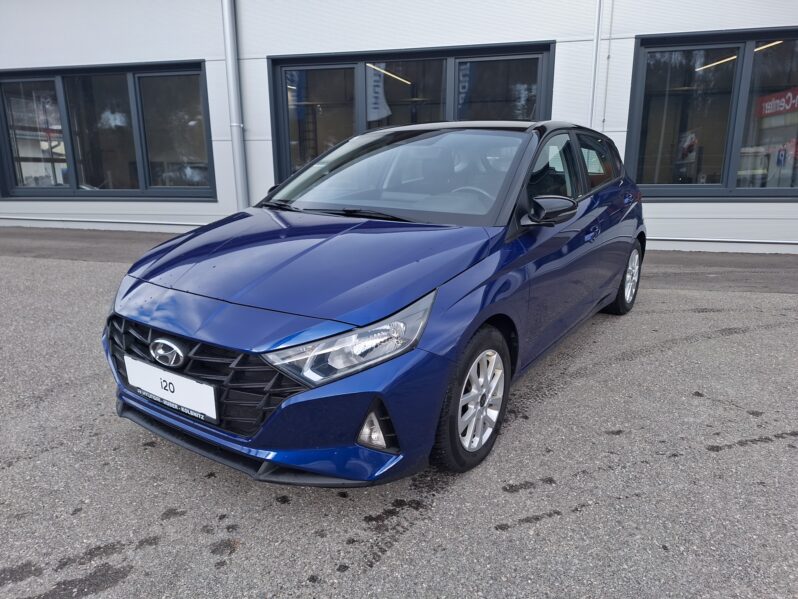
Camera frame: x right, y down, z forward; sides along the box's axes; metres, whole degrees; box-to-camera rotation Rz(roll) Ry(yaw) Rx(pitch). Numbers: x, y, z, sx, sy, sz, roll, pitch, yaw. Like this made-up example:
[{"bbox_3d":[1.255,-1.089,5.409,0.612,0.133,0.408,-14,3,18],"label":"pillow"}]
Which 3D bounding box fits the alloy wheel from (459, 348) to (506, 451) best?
[{"bbox_3d":[0.278,0.390,2.115,0.140,0.410,0.410,10,18,34],"label":"alloy wheel"}]

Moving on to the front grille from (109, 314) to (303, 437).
[{"bbox_3d":[-0.778,0.240,1.934,1.140,0.320,0.160,10,18,34],"label":"front grille"}]

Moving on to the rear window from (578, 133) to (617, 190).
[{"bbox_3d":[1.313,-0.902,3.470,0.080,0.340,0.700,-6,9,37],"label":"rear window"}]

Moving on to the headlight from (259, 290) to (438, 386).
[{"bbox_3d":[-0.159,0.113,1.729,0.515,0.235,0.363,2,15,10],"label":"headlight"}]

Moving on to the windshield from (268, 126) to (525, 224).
[{"bbox_3d":[0.024,-0.707,2.878,1.420,0.150,1.000,10,44,34],"label":"windshield"}]

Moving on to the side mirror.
[{"bbox_3d":[0.657,-0.388,2.317,0.235,0.145,0.170,10,18,34],"label":"side mirror"}]

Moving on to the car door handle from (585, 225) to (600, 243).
[{"bbox_3d":[1.096,-0.367,2.993,0.055,0.065,0.230,10,18,34],"label":"car door handle"}]

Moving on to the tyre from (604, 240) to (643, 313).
[{"bbox_3d":[1.742,-0.184,4.160,0.190,0.612,0.612,10,18,34],"label":"tyre"}]

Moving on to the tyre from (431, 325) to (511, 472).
[{"bbox_3d":[0.264,0.390,2.126,0.190,0.612,0.612,10,18,34],"label":"tyre"}]

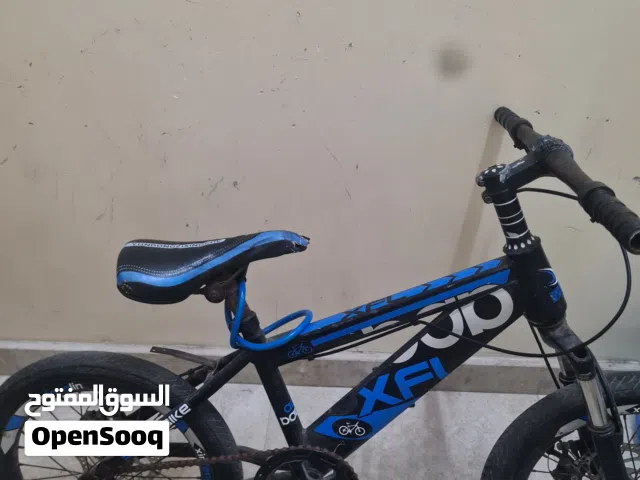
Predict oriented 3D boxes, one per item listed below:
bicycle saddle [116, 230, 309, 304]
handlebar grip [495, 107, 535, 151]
[{"bbox_3d":[-0.152,0.027,0.728,0.265,0.087,0.155,-3,22,4],"label":"bicycle saddle"},{"bbox_3d":[0.329,-0.198,0.830,0.036,0.041,0.130,2,24,6],"label":"handlebar grip"}]

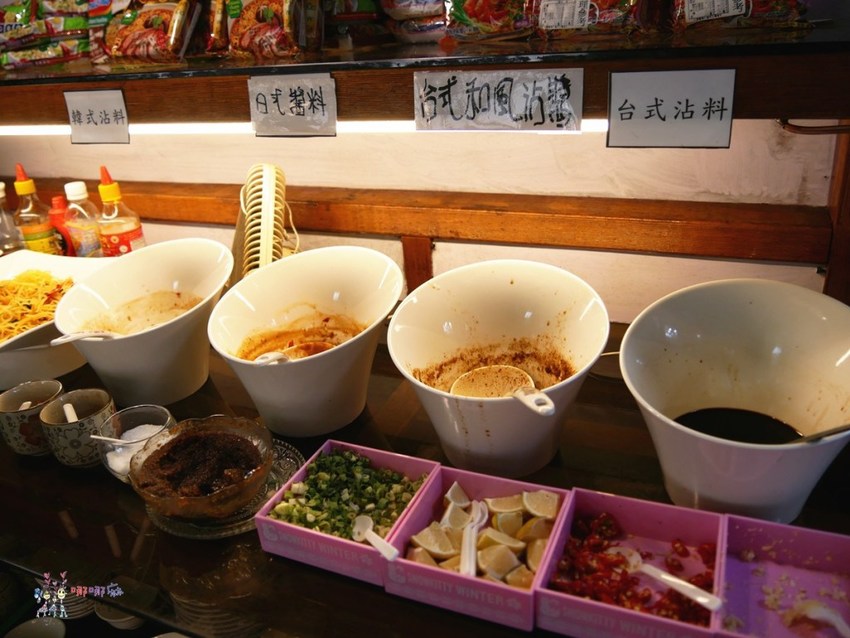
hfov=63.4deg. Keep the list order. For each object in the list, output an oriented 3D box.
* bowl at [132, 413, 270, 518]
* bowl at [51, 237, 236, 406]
[{"bbox_3d":[-0.235,0.163,0.742,0.148,0.044,0.148,-4,24,2],"label":"bowl"},{"bbox_3d":[-0.371,0.009,0.954,0.236,0.176,0.240,8,27,26],"label":"bowl"}]

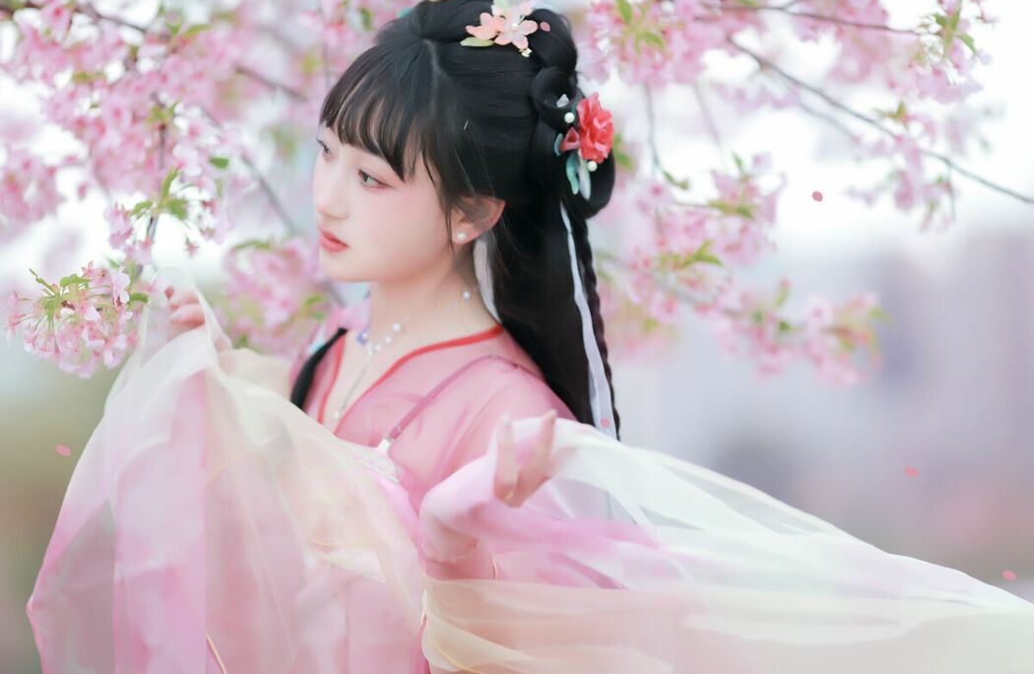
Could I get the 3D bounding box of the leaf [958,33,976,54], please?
[{"bbox_3d":[0.409,-0.268,5.360,0.010,0.024,0.012,-40,0,0],"label":"leaf"}]

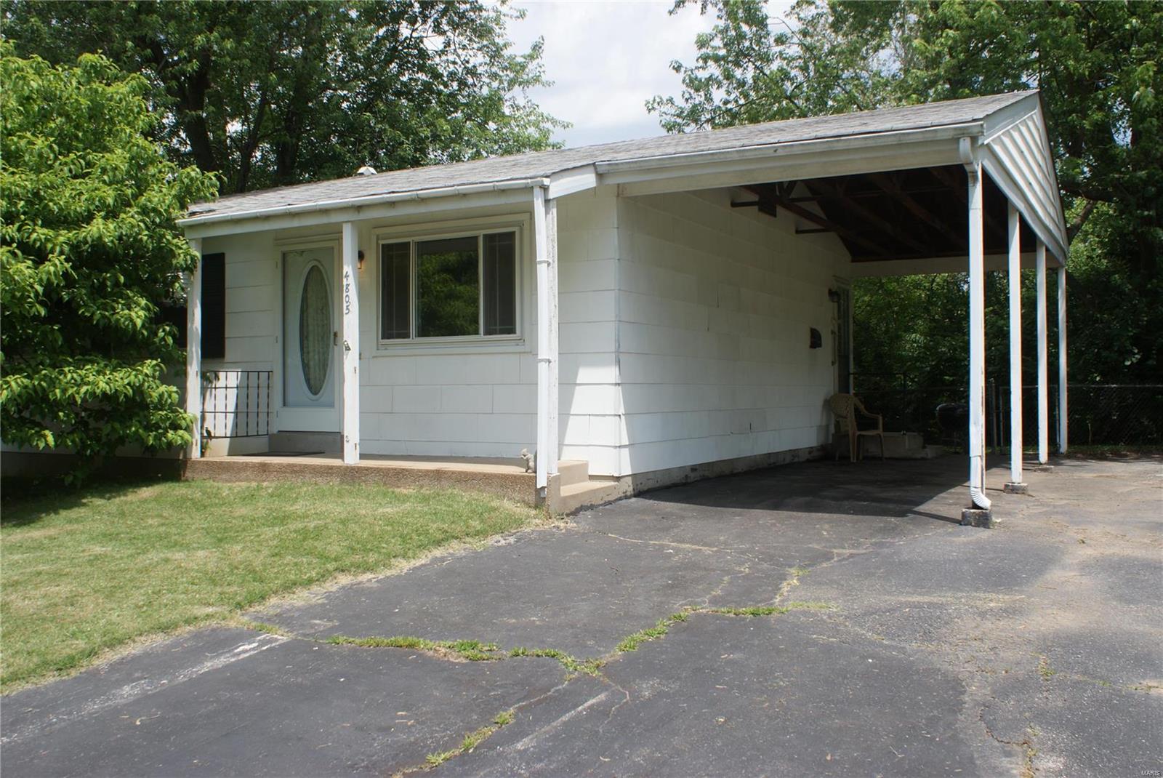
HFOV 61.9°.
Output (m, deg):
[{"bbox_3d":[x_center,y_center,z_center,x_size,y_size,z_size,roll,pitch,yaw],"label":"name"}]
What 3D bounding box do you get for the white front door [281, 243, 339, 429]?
[{"bbox_3d":[-2.965,-0.544,10.563,0.920,2.030,0.060,0,0,31],"label":"white front door"}]

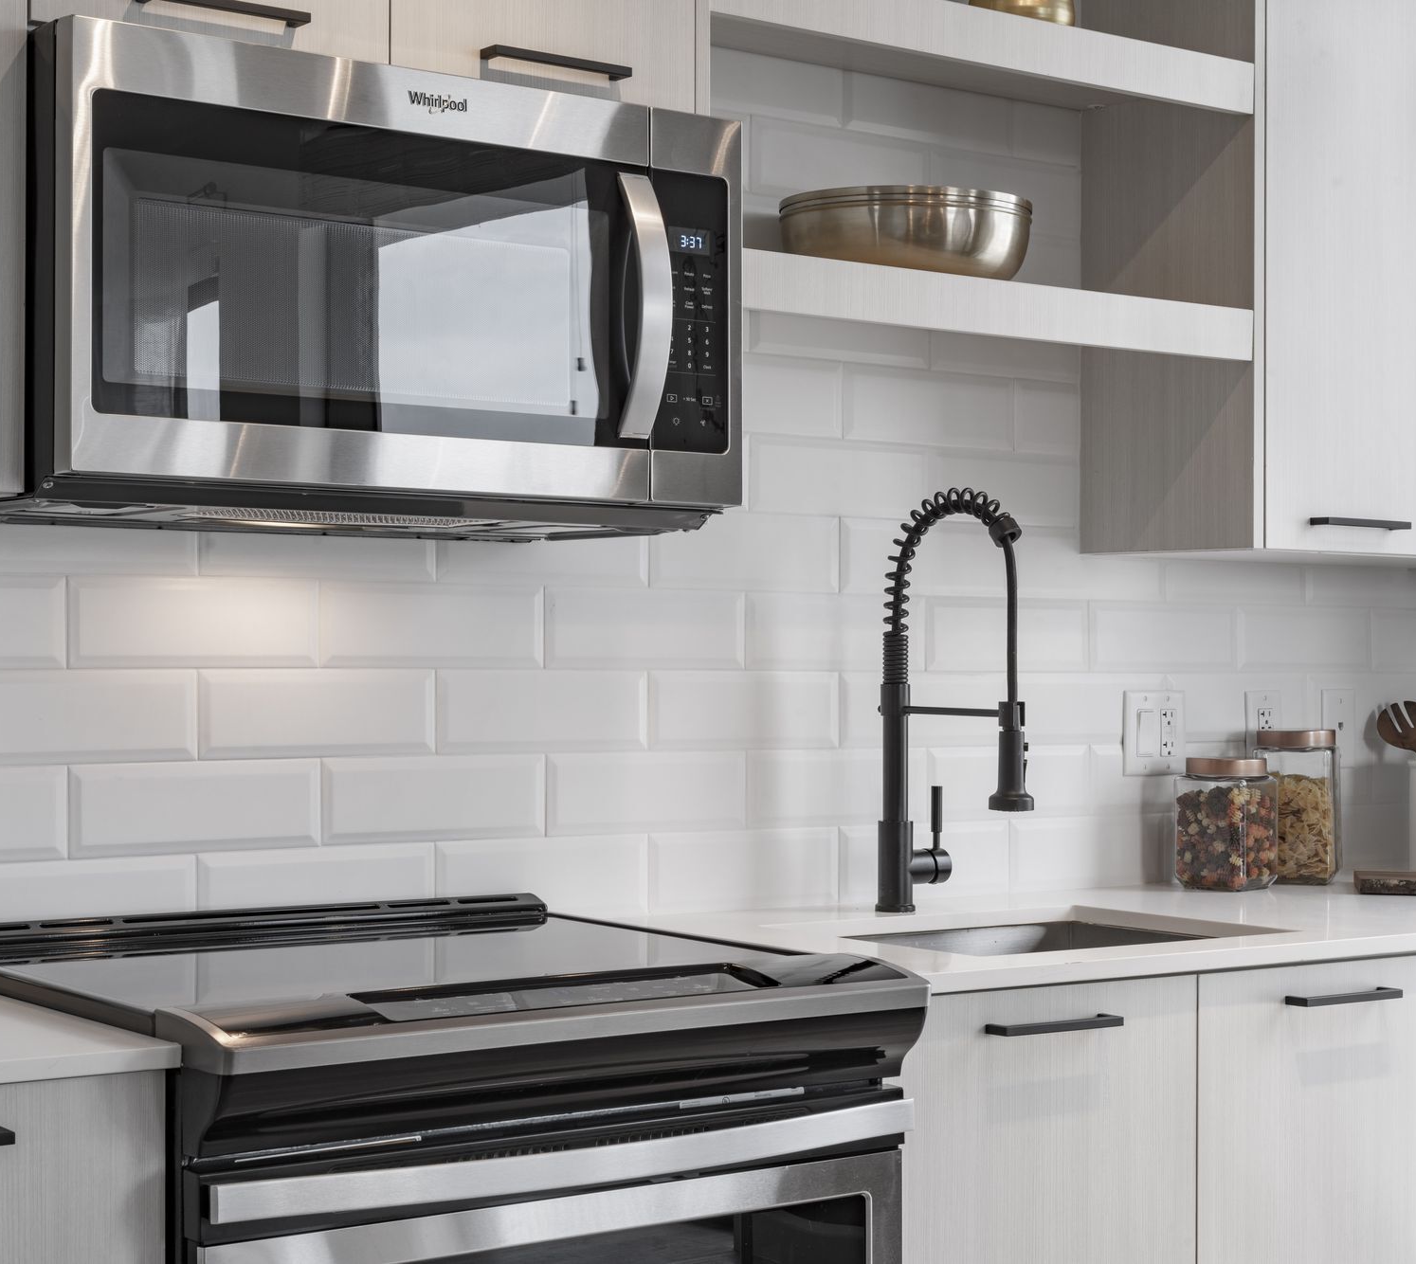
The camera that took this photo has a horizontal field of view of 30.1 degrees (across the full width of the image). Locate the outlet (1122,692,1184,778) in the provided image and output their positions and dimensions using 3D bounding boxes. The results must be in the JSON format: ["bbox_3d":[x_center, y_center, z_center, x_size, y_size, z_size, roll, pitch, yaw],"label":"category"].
[{"bbox_3d":[0.636,0.145,3.747,0.122,0.121,0.008,1,-1,-36],"label":"outlet"}]

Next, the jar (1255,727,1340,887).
[{"bbox_3d":[0.841,0.249,3.763,0.113,0.215,0.113,0,-1,22],"label":"jar"}]

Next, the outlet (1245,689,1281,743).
[{"bbox_3d":[0.819,0.147,3.880,0.075,0.120,0.008,1,-1,-36],"label":"outlet"}]

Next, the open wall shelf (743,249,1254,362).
[{"bbox_3d":[0.265,-0.387,3.288,0.870,0.066,0.314,1,-1,-36],"label":"open wall shelf"}]

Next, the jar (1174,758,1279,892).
[{"bbox_3d":[0.720,0.267,3.650,0.113,0.177,0.113,0,-1,36],"label":"jar"}]

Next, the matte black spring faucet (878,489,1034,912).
[{"bbox_3d":[0.328,0.089,3.244,0.119,0.521,0.262,1,-1,-36],"label":"matte black spring faucet"}]

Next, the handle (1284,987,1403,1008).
[{"bbox_3d":[0.729,0.418,3.012,0.164,0.009,0.033,1,-1,-36],"label":"handle"}]

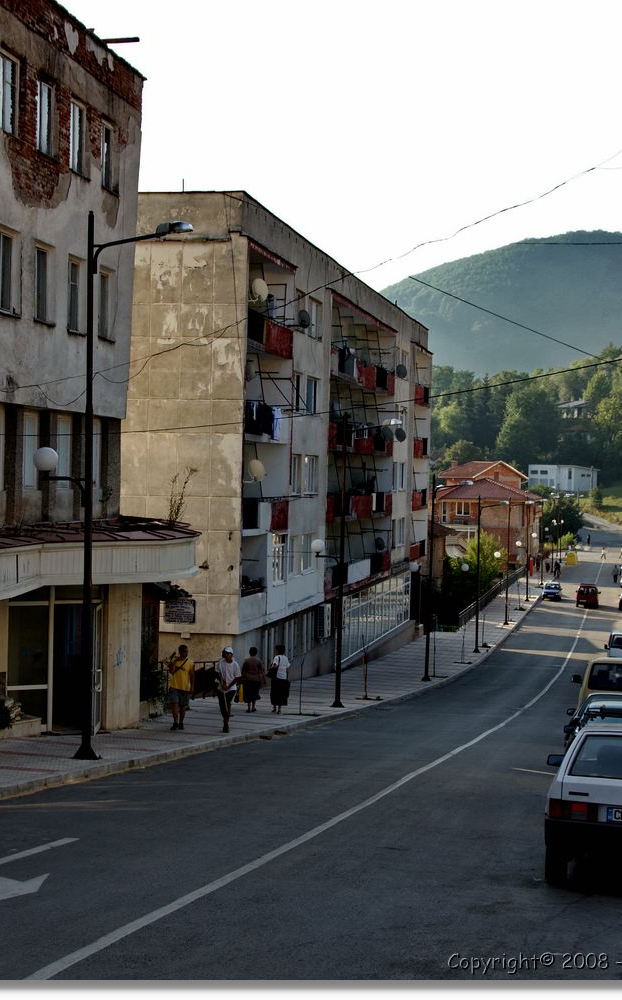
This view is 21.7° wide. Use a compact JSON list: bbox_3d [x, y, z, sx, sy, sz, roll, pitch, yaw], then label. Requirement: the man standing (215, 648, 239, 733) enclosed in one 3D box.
[{"bbox_3d":[-1.600,3.620,31.000,0.500,1.650,0.450,1,1,-5],"label":"man standing"}]

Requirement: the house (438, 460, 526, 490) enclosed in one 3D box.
[{"bbox_3d":[20.700,0.700,196.000,7.800,10.300,10.000,1,1,-14],"label":"house"}]

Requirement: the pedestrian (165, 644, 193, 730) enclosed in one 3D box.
[{"bbox_3d":[-2.520,3.570,31.000,0.540,1.640,0.420,1,1,-3],"label":"pedestrian"}]

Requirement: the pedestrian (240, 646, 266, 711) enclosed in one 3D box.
[{"bbox_3d":[-1.399,4.341,39.200,0.540,1.570,0.400,1,1,9],"label":"pedestrian"}]

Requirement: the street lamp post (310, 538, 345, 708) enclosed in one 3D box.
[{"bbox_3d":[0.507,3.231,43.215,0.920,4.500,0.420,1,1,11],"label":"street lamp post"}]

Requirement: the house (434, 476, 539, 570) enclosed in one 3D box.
[{"bbox_3d":[19.000,2.600,175.000,9.800,9.700,10.200,1,1,11],"label":"house"}]

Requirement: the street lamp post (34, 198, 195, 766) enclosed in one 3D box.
[{"bbox_3d":[-2.800,-0.210,23.178,2.200,7.800,0.400,1,1,11],"label":"street lamp post"}]

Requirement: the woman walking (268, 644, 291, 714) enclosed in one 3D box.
[{"bbox_3d":[-0.720,4.170,37.800,0.480,1.610,0.400,1,1,5],"label":"woman walking"}]

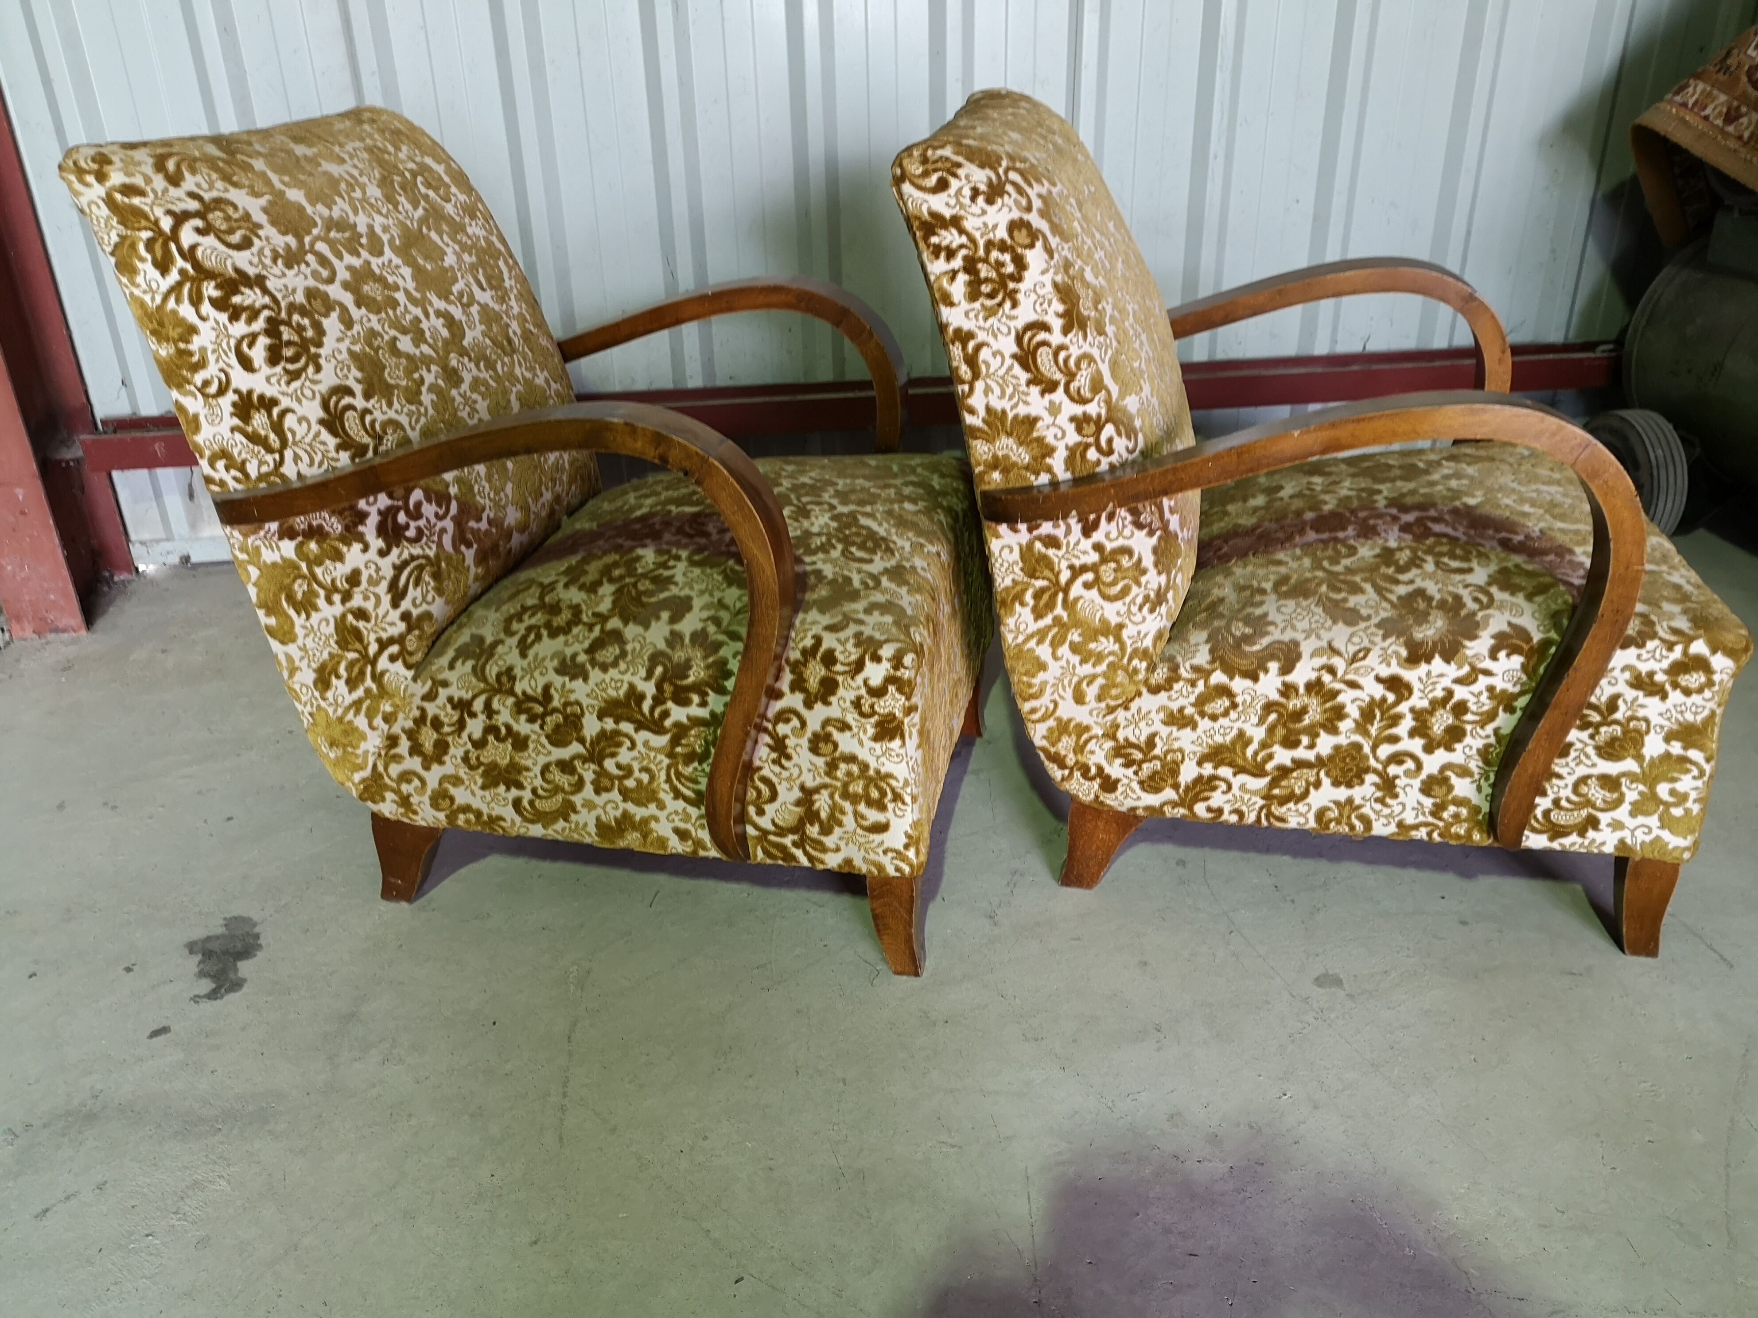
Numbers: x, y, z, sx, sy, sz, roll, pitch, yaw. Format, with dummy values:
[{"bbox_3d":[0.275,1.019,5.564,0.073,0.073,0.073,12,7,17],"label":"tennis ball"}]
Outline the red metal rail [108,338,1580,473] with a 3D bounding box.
[{"bbox_3d":[0.053,-0.486,2.600,2.945,0.066,0.114,-4,27,-5],"label":"red metal rail"}]

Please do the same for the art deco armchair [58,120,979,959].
[{"bbox_3d":[-0.304,-0.185,1.647,0.856,0.851,0.653,5,27,13],"label":"art deco armchair"}]

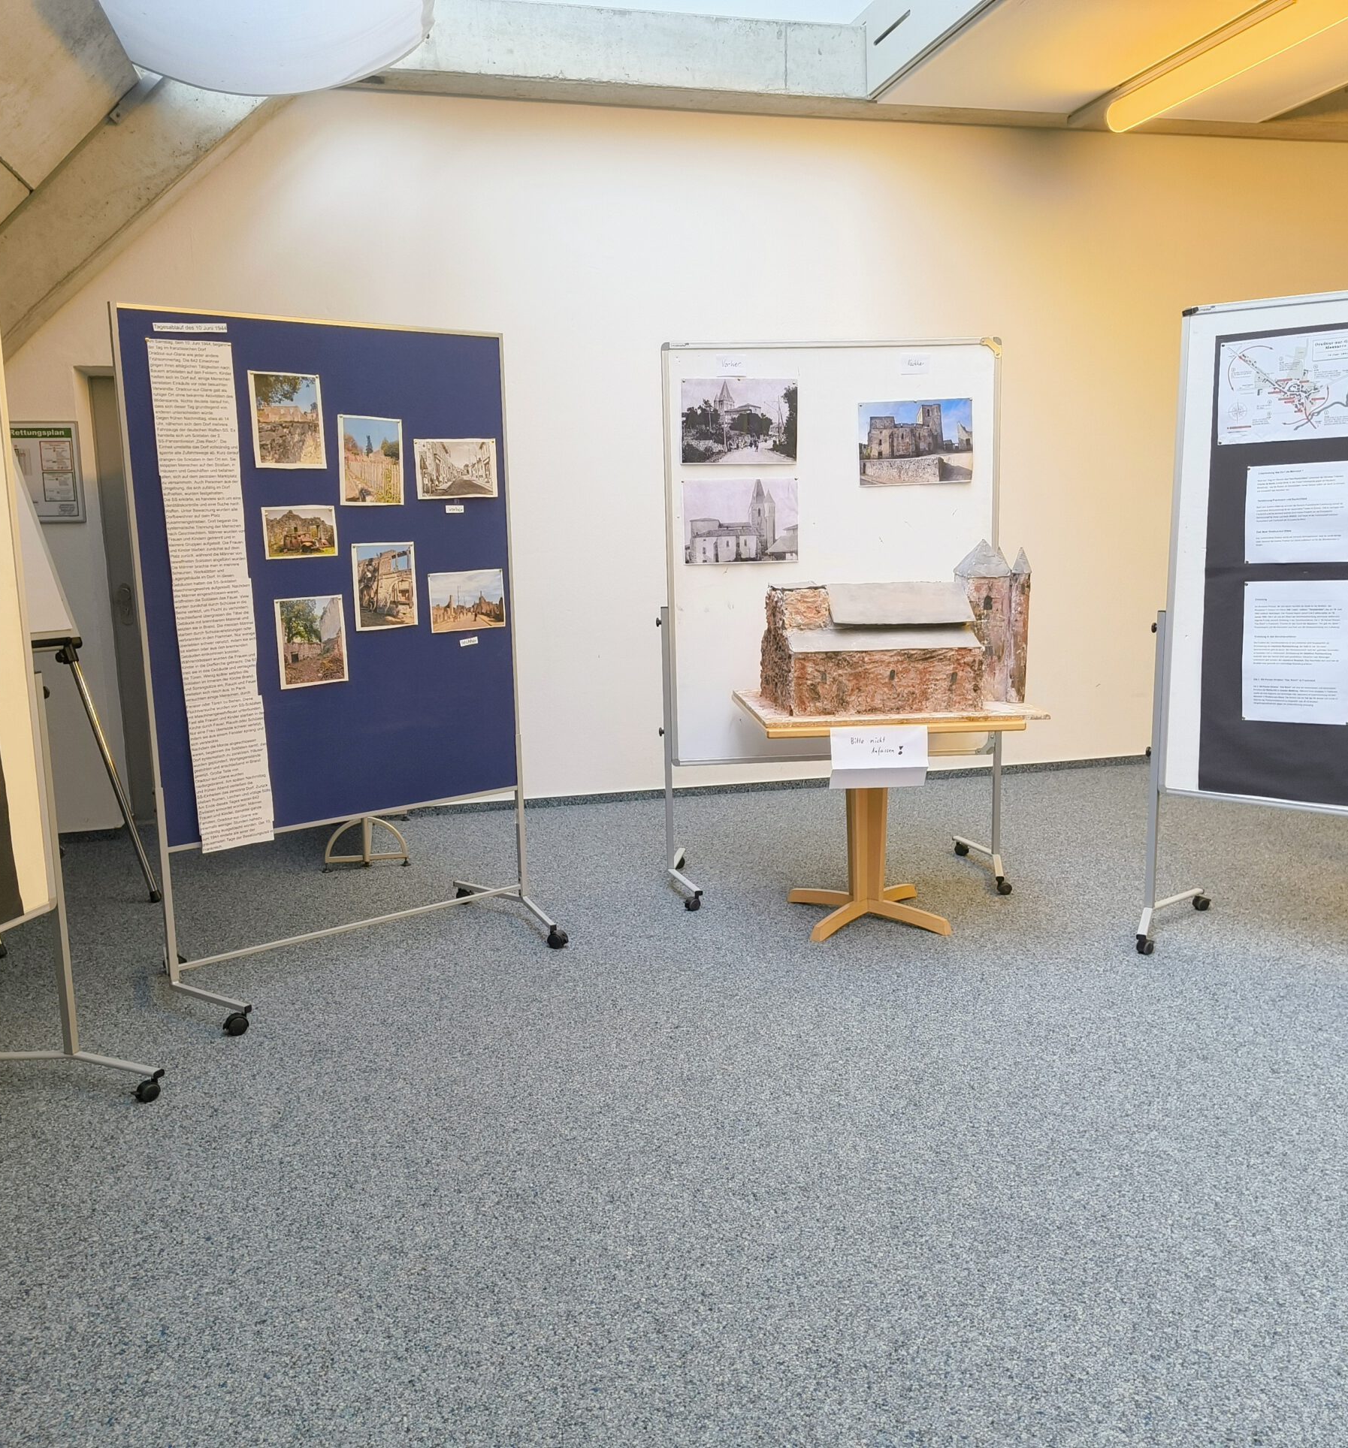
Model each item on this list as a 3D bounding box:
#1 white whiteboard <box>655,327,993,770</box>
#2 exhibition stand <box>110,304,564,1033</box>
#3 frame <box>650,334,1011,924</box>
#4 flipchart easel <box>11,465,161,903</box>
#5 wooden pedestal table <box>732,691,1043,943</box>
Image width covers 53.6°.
[{"bbox_3d":[0.589,-0.615,4.883,1.225,1.525,0.035,-2,9,-4],"label":"white whiteboard"},{"bbox_3d":[-1.003,-0.214,4.117,1.250,1.990,0.660,-9,12,-39],"label":"exhibition stand"},{"bbox_3d":[0.594,-0.384,4.921,1.280,2.000,0.610,-2,9,-4],"label":"frame"},{"bbox_3d":[-2.487,-0.248,4.725,0.860,1.920,0.800,3,10,23],"label":"flipchart easel"},{"bbox_3d":[0.678,0.303,4.562,0.830,0.755,0.800,-2,9,-4],"label":"wooden pedestal table"}]

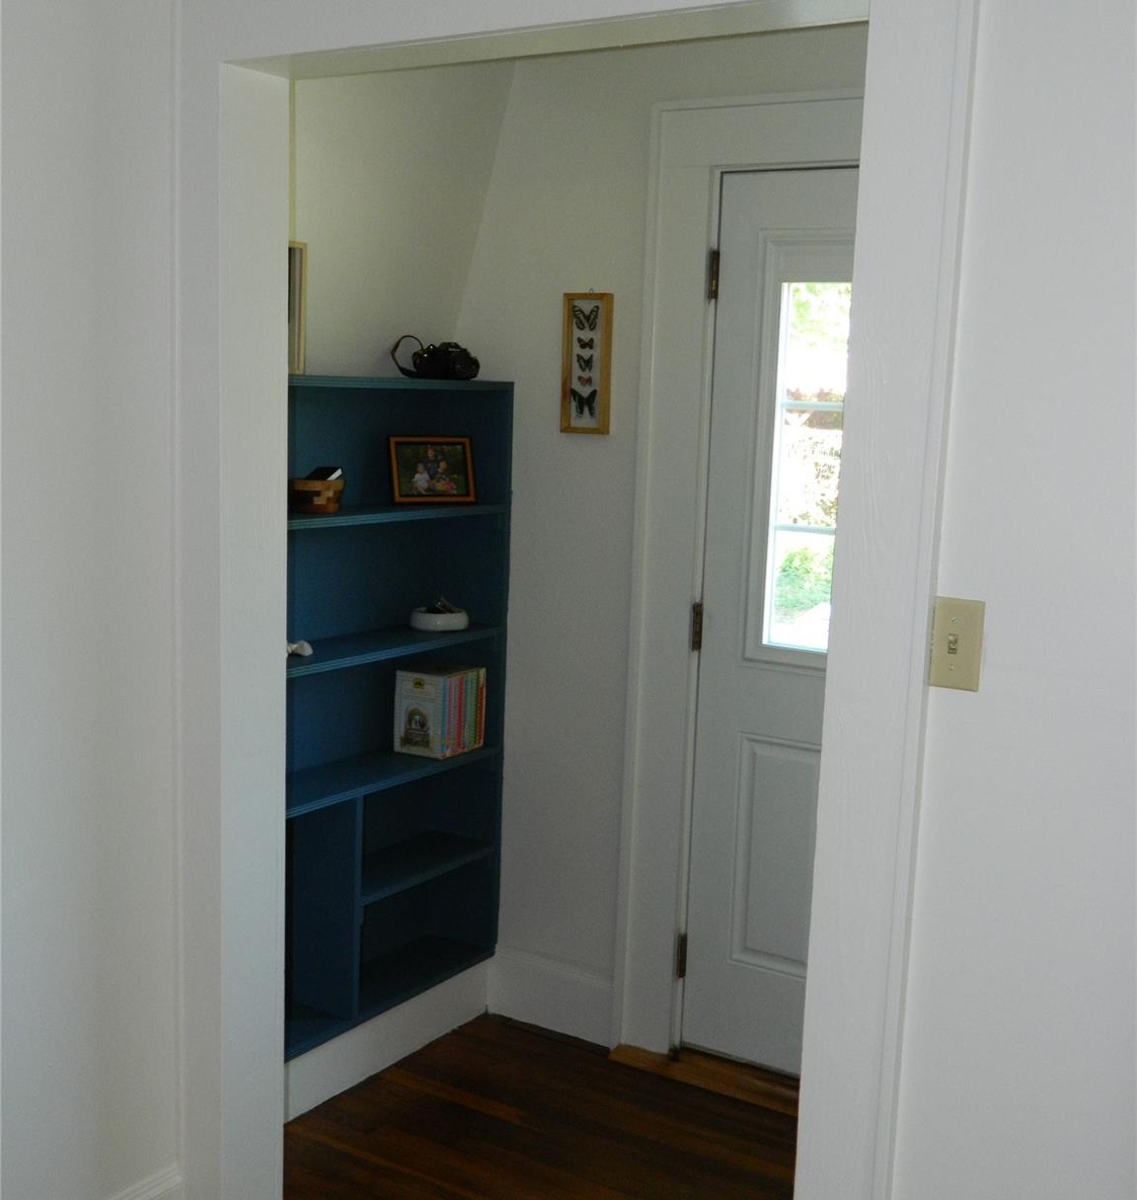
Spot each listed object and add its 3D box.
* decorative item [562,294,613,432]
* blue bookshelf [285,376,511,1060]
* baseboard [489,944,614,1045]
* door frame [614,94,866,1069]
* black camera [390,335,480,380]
[{"bbox_3d":[0.043,-0.553,3.600,0.117,0.325,0.030,8,10,33],"label":"decorative item"},{"bbox_3d":[-0.545,0.234,3.491,0.225,1.469,1.020,8,10,33],"label":"blue bookshelf"},{"bbox_3d":[-0.044,1.000,3.861,0.371,0.185,0.022,8,10,33],"label":"baseboard"},{"bbox_3d":[0.673,0.050,3.306,1.206,2.228,0.110,8,10,33],"label":"door frame"},{"bbox_3d":[-0.312,-0.569,3.595,0.162,0.104,0.125,-4,10,-35],"label":"black camera"}]

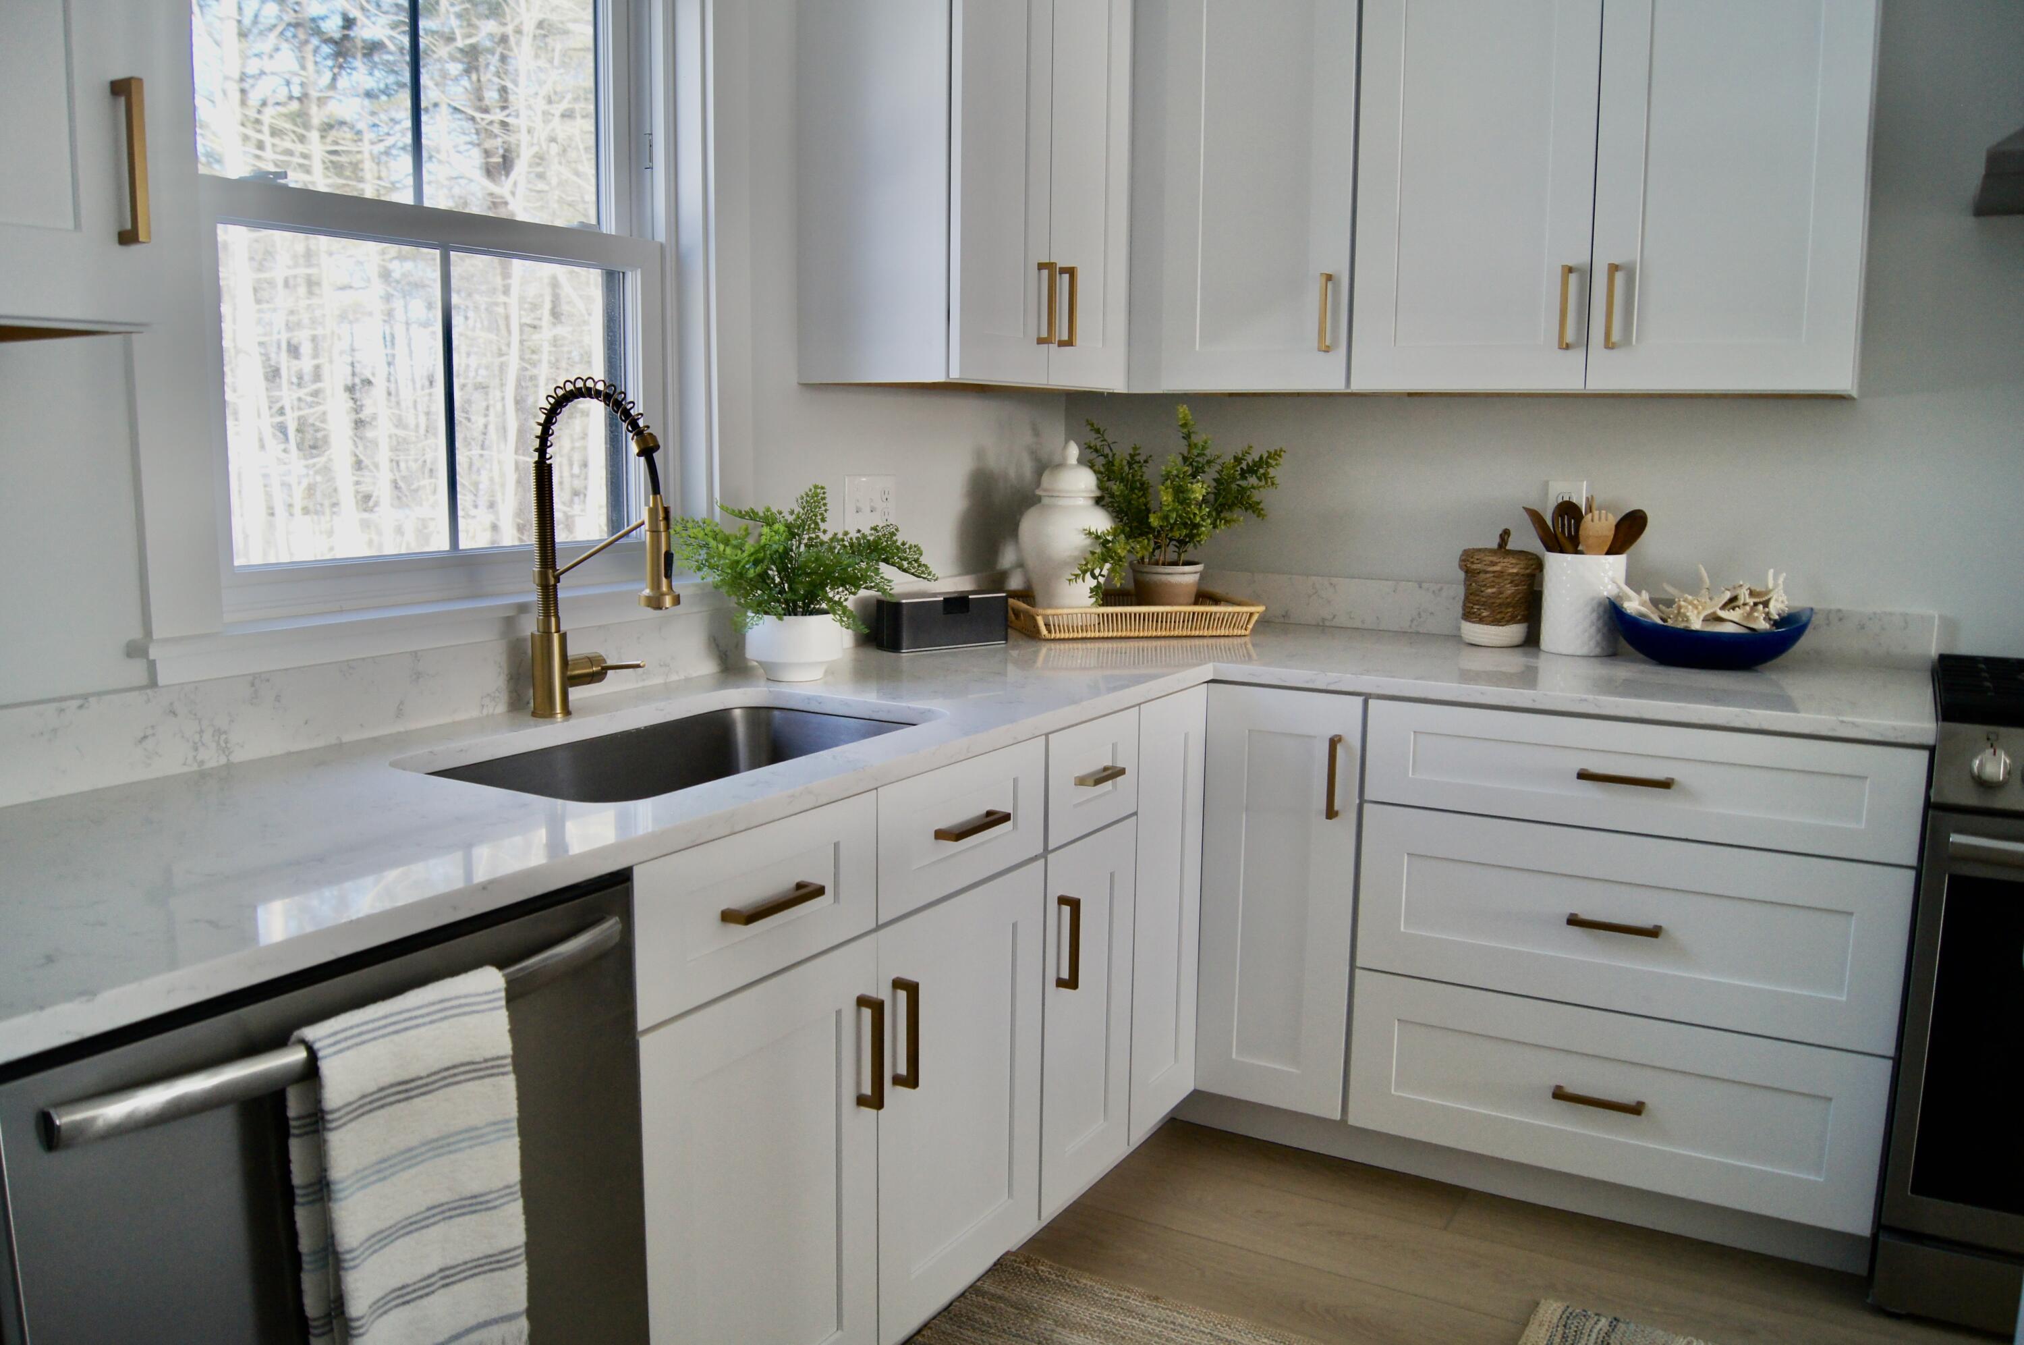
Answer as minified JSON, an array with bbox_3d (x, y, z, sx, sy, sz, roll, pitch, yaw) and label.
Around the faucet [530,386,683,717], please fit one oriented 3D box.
[{"bbox_3d":[-0.533,-0.165,2.042,0.264,0.455,0.122,5,9,30],"label":"faucet"}]

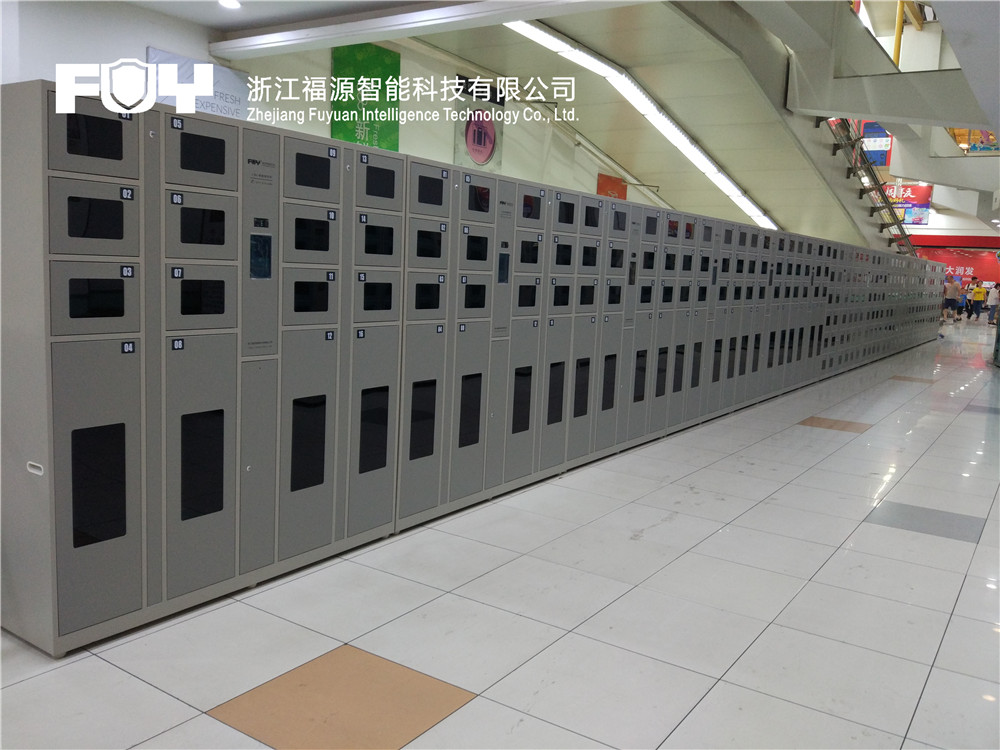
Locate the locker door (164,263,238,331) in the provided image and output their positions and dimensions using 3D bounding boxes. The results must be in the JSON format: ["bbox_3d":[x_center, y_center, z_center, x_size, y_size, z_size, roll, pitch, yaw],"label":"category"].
[{"bbox_3d":[-1.132,-0.294,3.074,0.025,0.243,0.316,7,9,34],"label":"locker door"}]

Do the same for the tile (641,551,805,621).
[{"bbox_3d":[1.031,0.961,3.707,0.600,0.010,0.600,7,9,34],"label":"tile"}]

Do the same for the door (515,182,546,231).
[{"bbox_3d":[0.185,-1.008,4.867,0.020,0.245,0.314,7,9,34],"label":"door"}]

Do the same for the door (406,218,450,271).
[{"bbox_3d":[-0.368,-0.666,4.128,0.020,0.245,0.314,7,9,34],"label":"door"}]

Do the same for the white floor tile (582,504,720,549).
[{"bbox_3d":[0.884,0.846,4.541,0.600,0.010,0.600,7,9,34],"label":"white floor tile"}]

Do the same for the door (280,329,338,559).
[{"bbox_3d":[-0.866,0.305,3.639,0.030,1.018,0.315,8,9,34],"label":"door"}]

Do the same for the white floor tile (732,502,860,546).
[{"bbox_3d":[1.717,0.860,4.676,0.600,0.012,0.600,7,9,34],"label":"white floor tile"}]

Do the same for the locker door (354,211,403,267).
[{"bbox_3d":[-0.587,-0.646,3.885,0.020,0.248,0.321,7,9,34],"label":"locker door"}]

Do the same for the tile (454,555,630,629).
[{"bbox_3d":[0.203,0.948,3.566,0.600,0.012,0.600,7,9,34],"label":"tile"}]

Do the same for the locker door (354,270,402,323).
[{"bbox_3d":[-0.589,-0.374,3.861,0.025,0.243,0.318,7,9,34],"label":"locker door"}]

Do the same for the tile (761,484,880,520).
[{"bbox_3d":[2.059,0.811,5.174,0.600,0.012,0.600,8,9,34],"label":"tile"}]

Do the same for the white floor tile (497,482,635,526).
[{"bbox_3d":[0.391,0.782,4.860,0.600,0.012,0.600,7,9,34],"label":"white floor tile"}]

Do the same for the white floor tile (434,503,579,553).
[{"bbox_3d":[0.048,0.832,4.370,0.600,0.012,0.600,7,9,34],"label":"white floor tile"}]

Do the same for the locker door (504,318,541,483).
[{"bbox_3d":[0.138,0.154,5.088,0.020,1.017,0.321,7,9,34],"label":"locker door"}]

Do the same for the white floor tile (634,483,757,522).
[{"bbox_3d":[1.225,0.797,5.012,0.600,0.012,0.600,7,9,34],"label":"white floor tile"}]

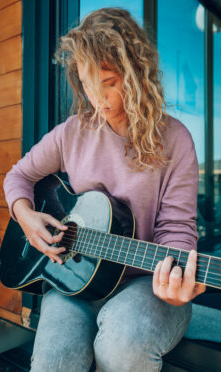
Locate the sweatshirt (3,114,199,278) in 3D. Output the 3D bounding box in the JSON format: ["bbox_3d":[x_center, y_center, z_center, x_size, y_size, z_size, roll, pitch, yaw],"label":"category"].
[{"bbox_3d":[-0.030,0.035,1.105,0.600,0.530,0.400,0,1,19],"label":"sweatshirt"}]

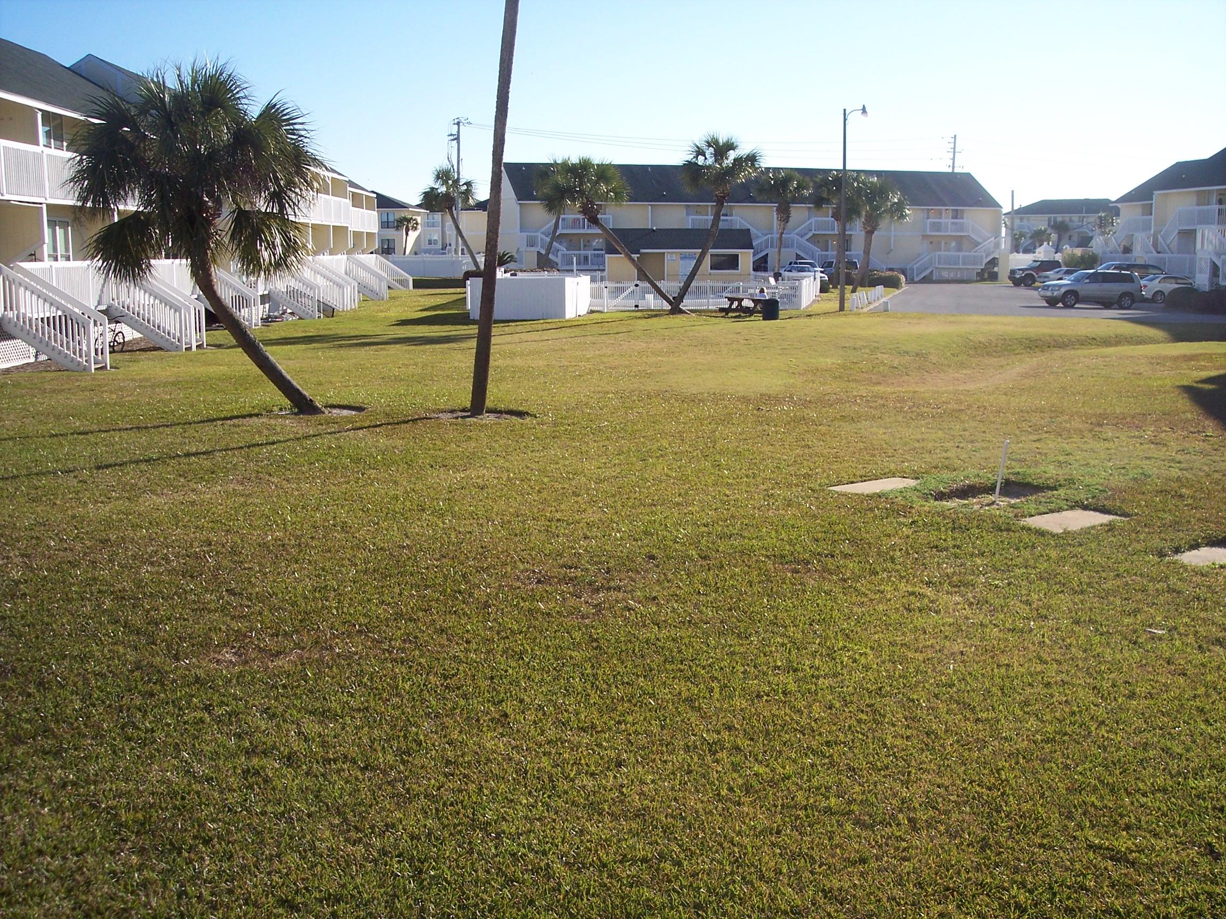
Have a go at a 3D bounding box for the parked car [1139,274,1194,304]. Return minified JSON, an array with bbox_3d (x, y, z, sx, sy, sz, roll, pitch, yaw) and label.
[{"bbox_3d":[28.662,-8.761,70.477,4.550,1.450,1.760,-1,9,-7],"label":"parked car"}]

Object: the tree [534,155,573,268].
[{"bbox_3d":[-3.595,-15.639,91.696,3.500,8.770,3.400,0,8,0],"label":"tree"}]

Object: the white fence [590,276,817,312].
[{"bbox_3d":[5.100,-8.265,67.823,10.500,1.300,16.500,1,9,6],"label":"white fence"}]

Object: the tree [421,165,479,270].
[{"bbox_3d":[-10.304,-14.932,88.765,4.200,7.800,3.700,0,9,0],"label":"tree"}]

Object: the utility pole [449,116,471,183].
[{"bbox_3d":[-12.842,-22.014,116.021,1.900,13.450,1.500,0,8,0],"label":"utility pole"}]

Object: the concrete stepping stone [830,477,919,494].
[{"bbox_3d":[3.139,0.334,16.313,1.150,0.060,0.600,-7,11,-38],"label":"concrete stepping stone"}]

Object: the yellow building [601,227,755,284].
[{"bbox_3d":[3.564,-11.393,79.691,8.500,3.920,7.000,0,9,-2],"label":"yellow building"}]

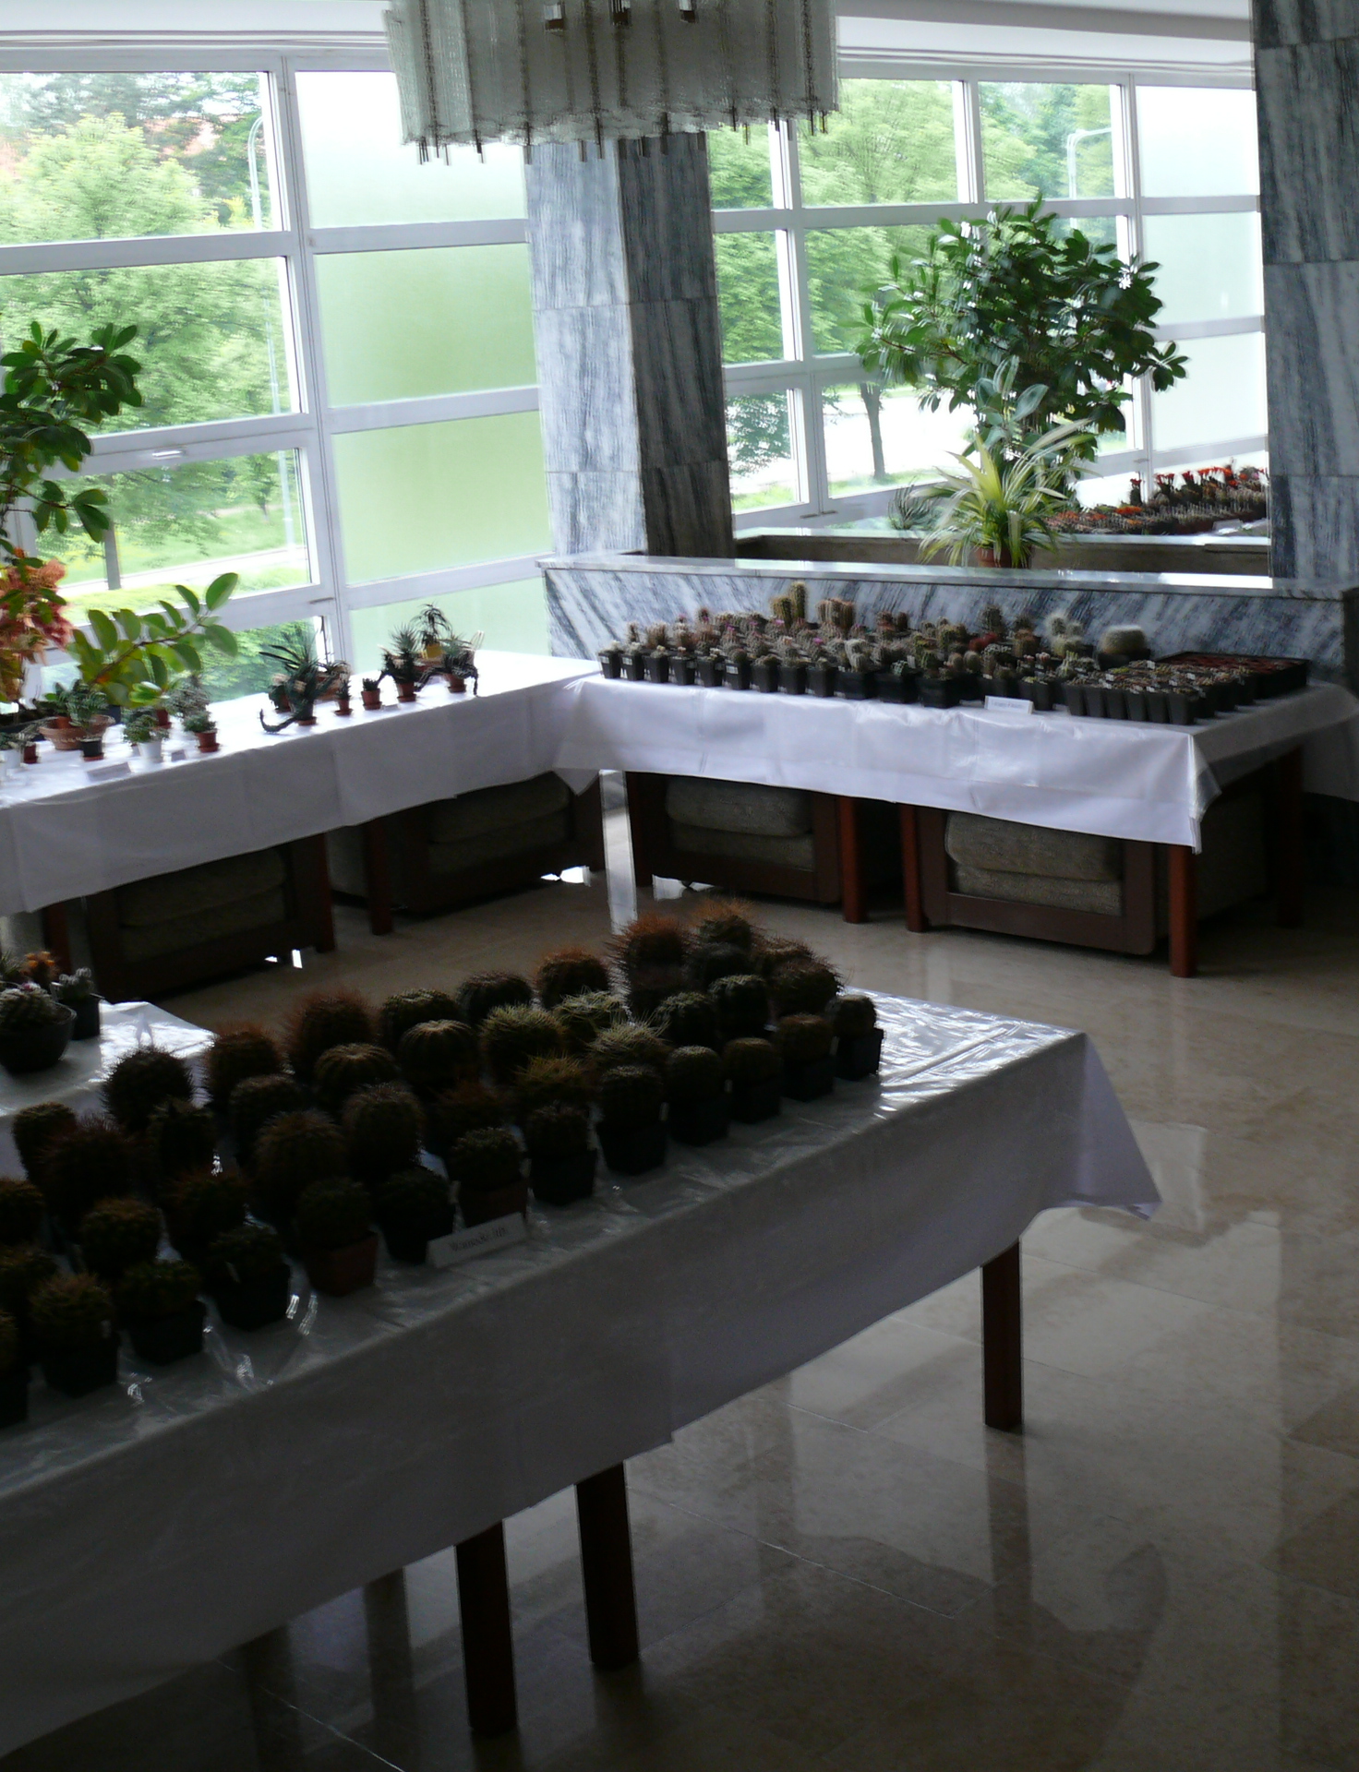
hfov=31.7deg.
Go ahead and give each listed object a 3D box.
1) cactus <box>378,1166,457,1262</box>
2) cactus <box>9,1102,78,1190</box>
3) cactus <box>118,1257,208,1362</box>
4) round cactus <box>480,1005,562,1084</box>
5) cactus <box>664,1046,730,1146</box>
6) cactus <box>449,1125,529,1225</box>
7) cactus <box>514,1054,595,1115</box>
[{"bbox_3d":[-0.351,0.434,3.198,0.091,0.112,0.091,-4,14,1],"label":"cactus"},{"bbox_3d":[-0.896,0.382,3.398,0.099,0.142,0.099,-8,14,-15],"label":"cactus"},{"bbox_3d":[-0.632,0.509,2.904,0.106,0.110,0.106,-4,14,1],"label":"cactus"},{"bbox_3d":[-0.250,0.253,3.787,0.127,0.119,0.127,-4,13,1],"label":"round cactus"},{"bbox_3d":[0.028,0.308,3.460,0.084,0.139,0.084,-4,14,0],"label":"cactus"},{"bbox_3d":[-0.258,0.403,3.343,0.099,0.126,0.099,-4,13,1],"label":"cactus"},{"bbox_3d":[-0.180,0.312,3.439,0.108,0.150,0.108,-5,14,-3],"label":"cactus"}]

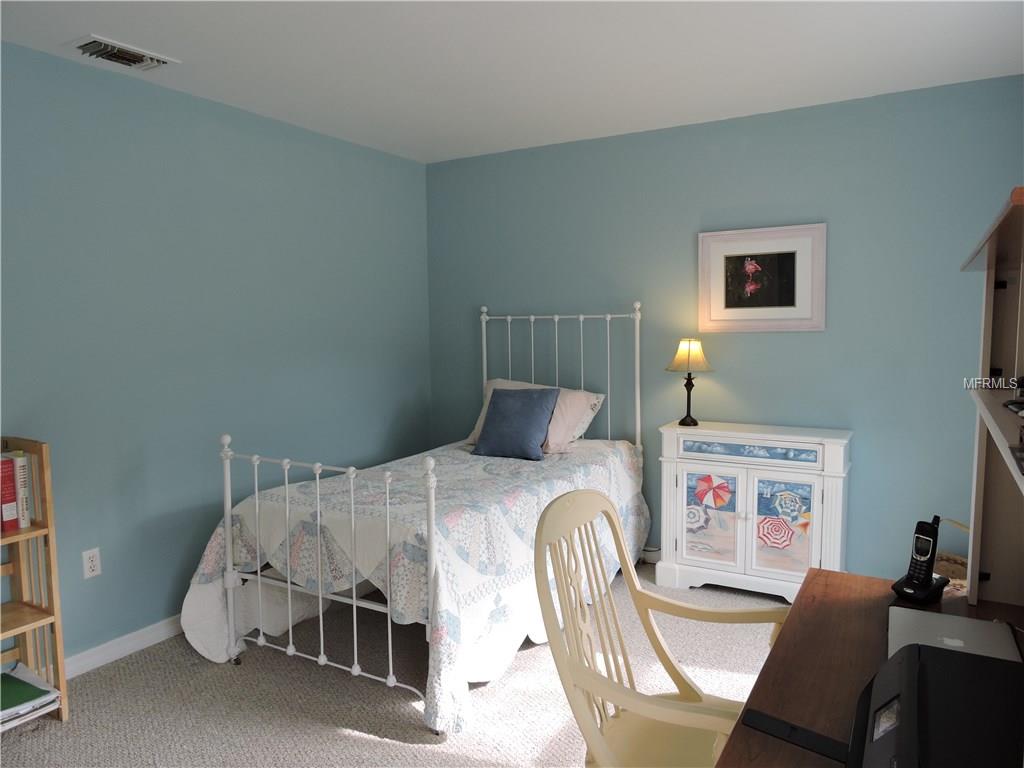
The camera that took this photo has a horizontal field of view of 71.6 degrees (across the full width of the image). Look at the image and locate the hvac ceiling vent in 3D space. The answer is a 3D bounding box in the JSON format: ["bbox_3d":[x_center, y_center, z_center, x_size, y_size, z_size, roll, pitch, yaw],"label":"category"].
[{"bbox_3d":[-1.489,-1.246,2.708,0.205,0.020,0.345,2,6,31],"label":"hvac ceiling vent"}]

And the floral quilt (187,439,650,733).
[{"bbox_3d":[-0.261,0.755,3.514,1.390,0.690,1.990,2,6,31],"label":"floral quilt"}]

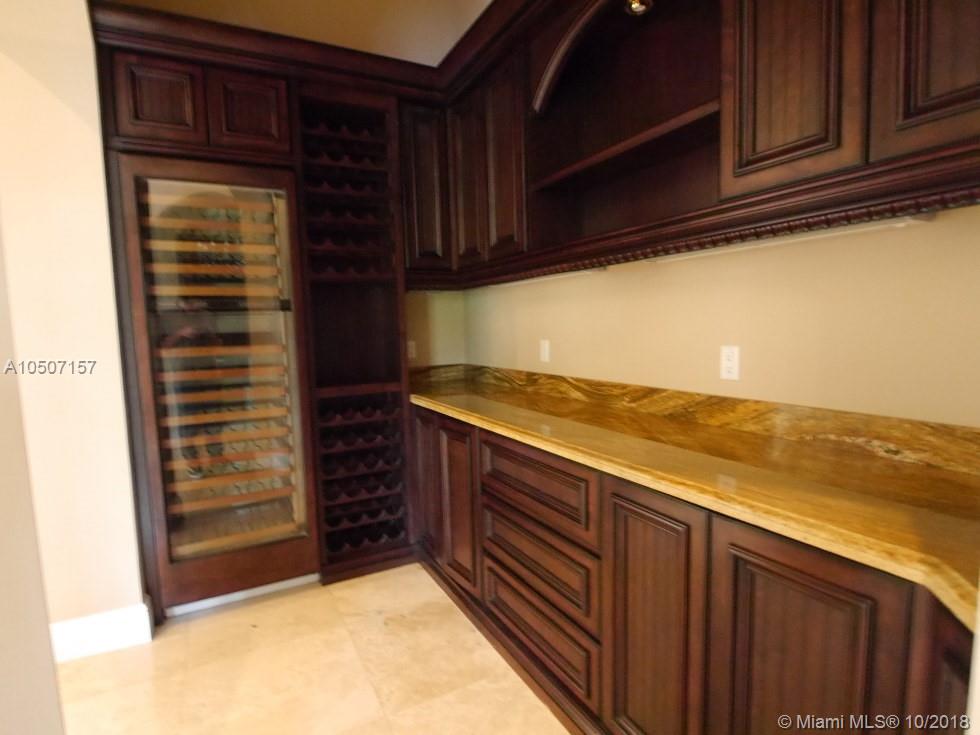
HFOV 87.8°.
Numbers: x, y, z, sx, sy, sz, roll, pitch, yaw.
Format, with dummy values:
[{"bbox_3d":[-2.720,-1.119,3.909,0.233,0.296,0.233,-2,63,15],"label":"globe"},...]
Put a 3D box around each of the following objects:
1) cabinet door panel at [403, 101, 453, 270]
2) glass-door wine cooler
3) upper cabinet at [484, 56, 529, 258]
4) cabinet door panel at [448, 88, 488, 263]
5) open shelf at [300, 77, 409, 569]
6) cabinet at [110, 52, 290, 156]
[{"bbox_3d":[-0.347,-0.973,2.800,0.265,0.857,0.040,-4,5,-28],"label":"cabinet door panel"},{"bbox_3d":[-1.361,0.075,2.658,0.692,2.051,0.610,-4,5,-28],"label":"glass-door wine cooler"},{"bbox_3d":[0.200,-0.953,2.392,0.320,0.864,0.356,-4,5,-28],"label":"upper cabinet"},{"bbox_3d":[-0.100,-0.919,2.616,0.025,0.786,0.368,-4,6,-28],"label":"cabinet door panel"},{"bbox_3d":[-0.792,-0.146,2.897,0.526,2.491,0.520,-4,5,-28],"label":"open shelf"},{"bbox_3d":[-1.403,-1.193,2.545,0.696,0.358,0.600,-4,5,-28],"label":"cabinet"}]

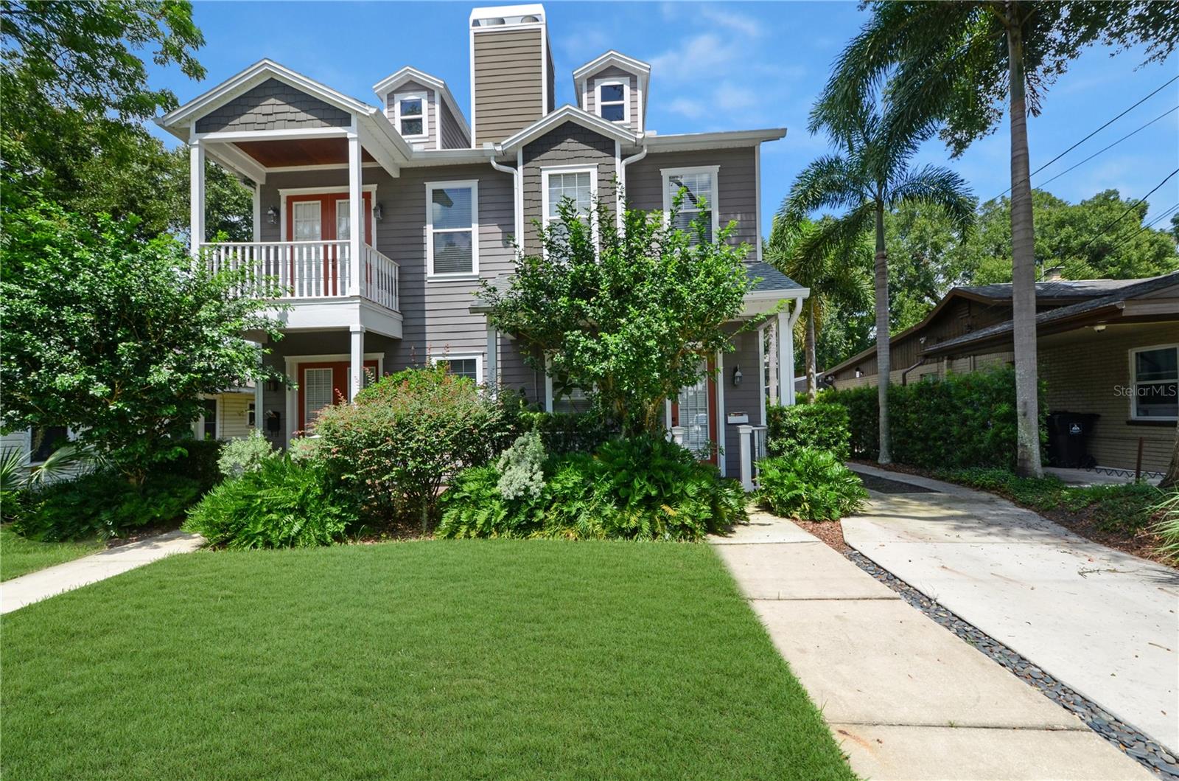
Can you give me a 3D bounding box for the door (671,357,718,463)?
[{"bbox_3d":[2.079,0.489,9.790,0.915,2.440,0.060,-1,-1,4],"label":"door"}]

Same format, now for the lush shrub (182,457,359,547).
[{"bbox_3d":[-4.036,1.353,6.363,2.150,0.930,1.500,-1,-1,3],"label":"lush shrub"}]

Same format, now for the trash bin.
[{"bbox_3d":[10.048,1.022,10.200,0.800,1.140,0.670,-1,-1,3],"label":"trash bin"}]

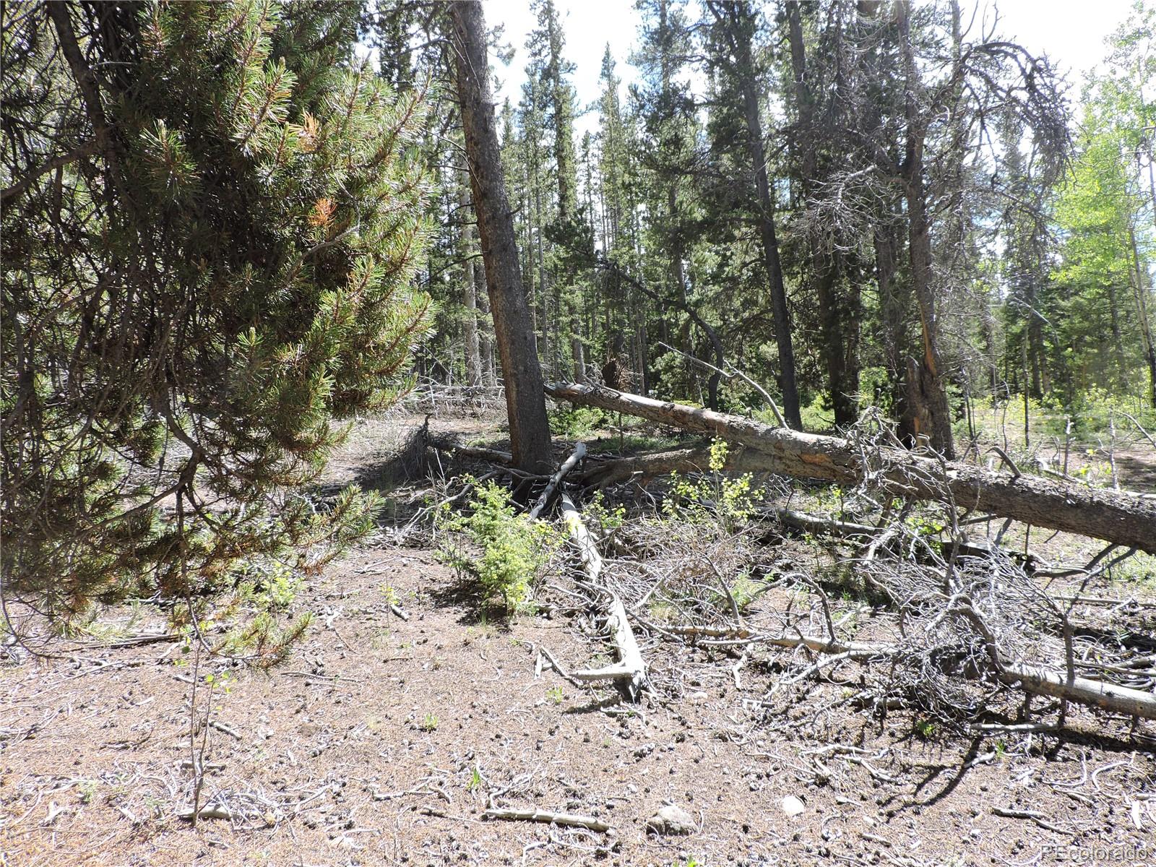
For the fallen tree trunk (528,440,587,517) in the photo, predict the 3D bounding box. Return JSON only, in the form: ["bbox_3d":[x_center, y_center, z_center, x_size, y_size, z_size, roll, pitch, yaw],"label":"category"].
[{"bbox_3d":[-0.182,0.412,7.150,0.110,0.110,0.929,22,53,17],"label":"fallen tree trunk"}]

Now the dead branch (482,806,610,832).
[{"bbox_3d":[-0.110,1.288,2.676,0.440,0.038,0.045,-1,6,14],"label":"dead branch"}]

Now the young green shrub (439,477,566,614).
[{"bbox_3d":[-0.486,0.704,5.016,0.723,0.774,0.660,-3,6,0],"label":"young green shrub"}]

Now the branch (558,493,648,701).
[{"bbox_3d":[-0.031,0.879,5.504,0.340,0.280,3.824,-3,6,-5],"label":"branch"}]

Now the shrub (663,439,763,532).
[{"bbox_3d":[1.117,0.430,6.631,0.777,0.762,0.650,-3,6,0],"label":"shrub"}]

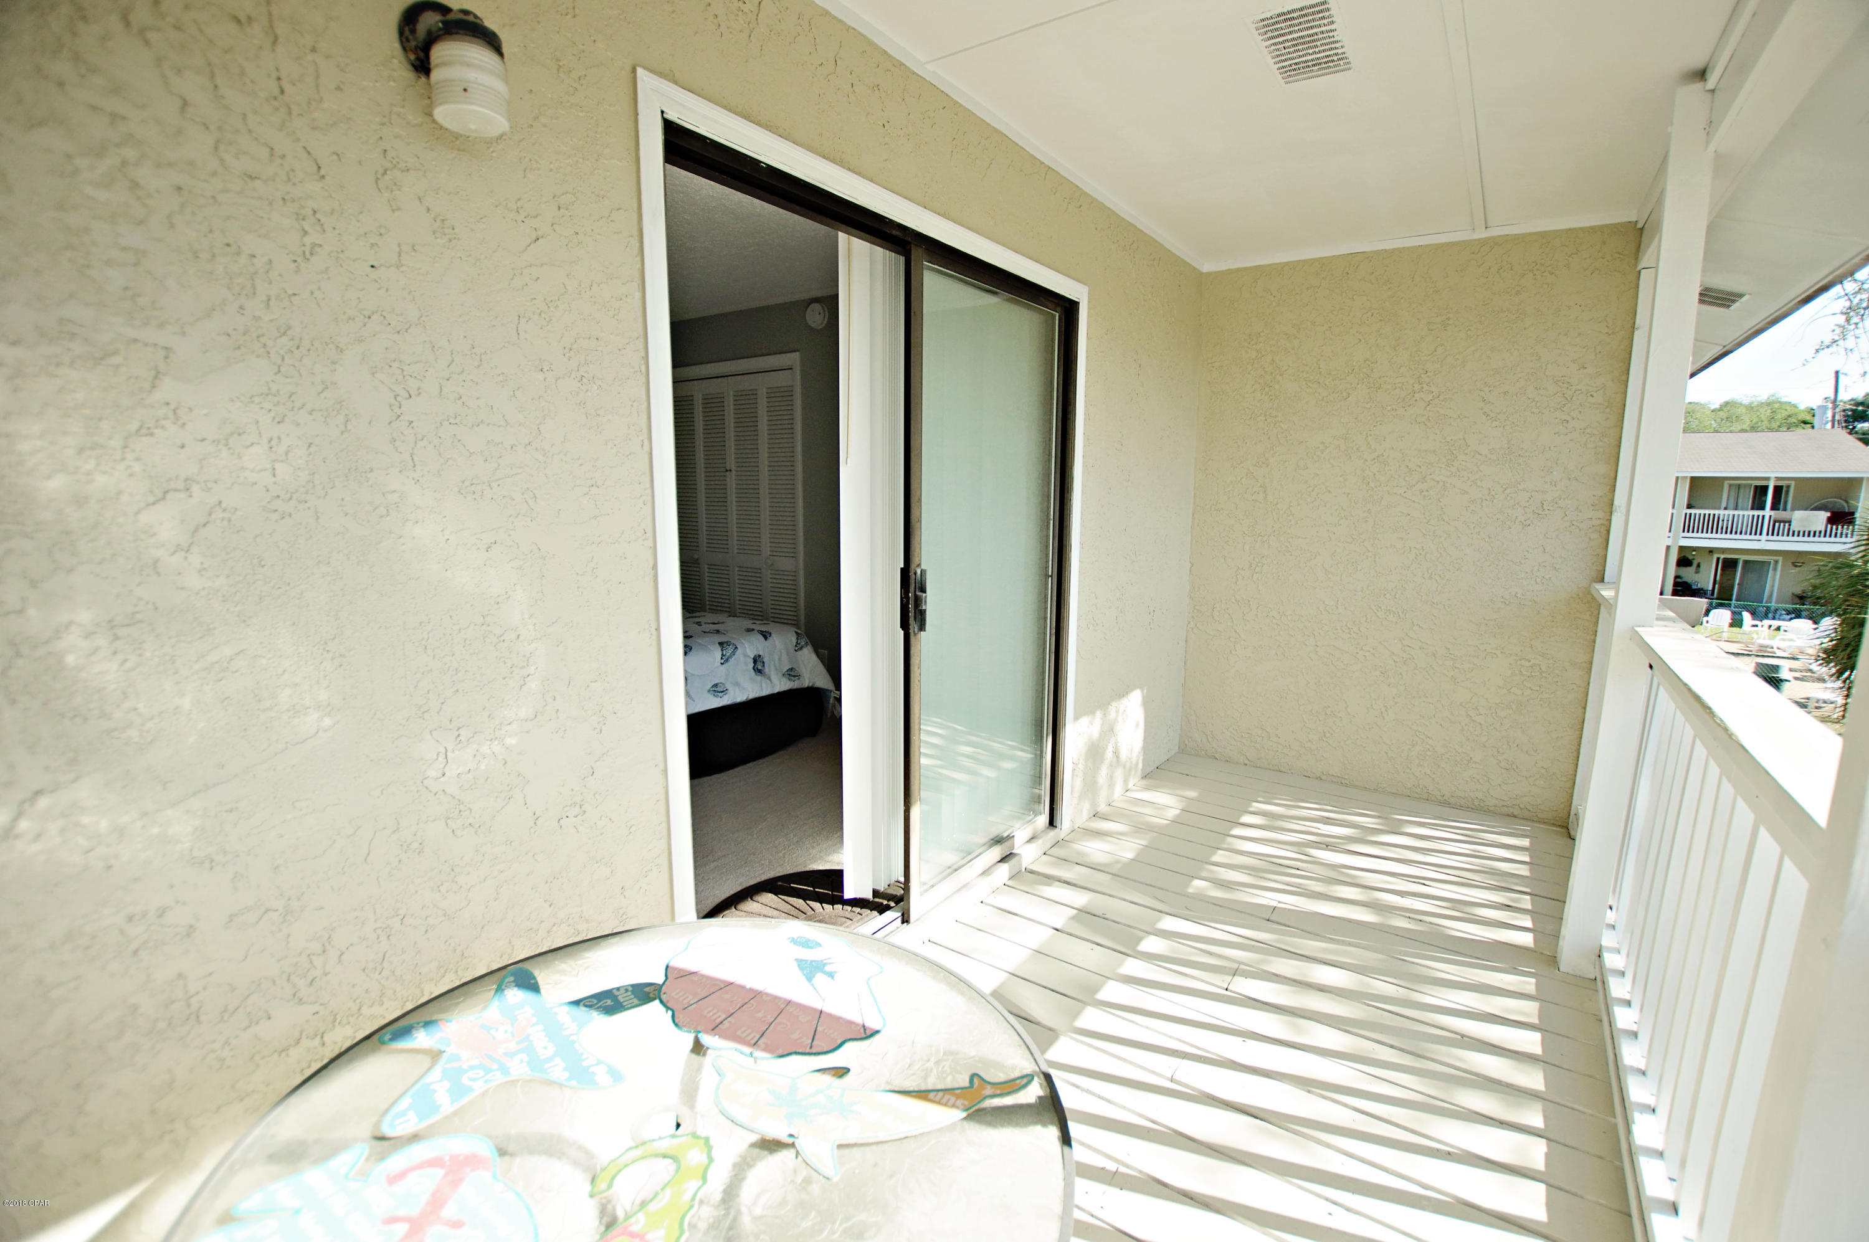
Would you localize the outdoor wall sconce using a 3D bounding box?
[{"bbox_3d":[-0.679,-0.815,1.118,0.133,0.191,0.120,7,11,37],"label":"outdoor wall sconce"}]

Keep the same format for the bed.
[{"bbox_3d":[-1.878,0.305,4.259,2.034,0.650,1.548,7,11,37],"label":"bed"}]

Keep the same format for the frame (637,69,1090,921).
[{"bbox_3d":[-0.032,-0.088,2.277,0.130,2.055,1.788,7,11,37],"label":"frame"}]

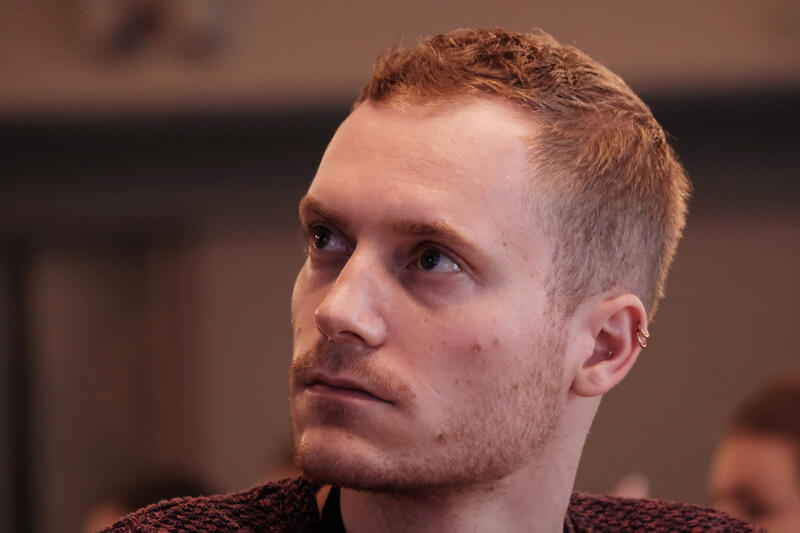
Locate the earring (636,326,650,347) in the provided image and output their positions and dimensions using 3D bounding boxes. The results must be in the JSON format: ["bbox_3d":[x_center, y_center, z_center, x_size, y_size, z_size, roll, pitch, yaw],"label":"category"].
[{"bbox_3d":[0.123,0.035,3.860,0.008,0.012,0.008,13,-4,-38],"label":"earring"}]

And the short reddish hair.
[{"bbox_3d":[0.058,-0.042,3.894,0.163,0.165,0.190,8,-4,39],"label":"short reddish hair"}]

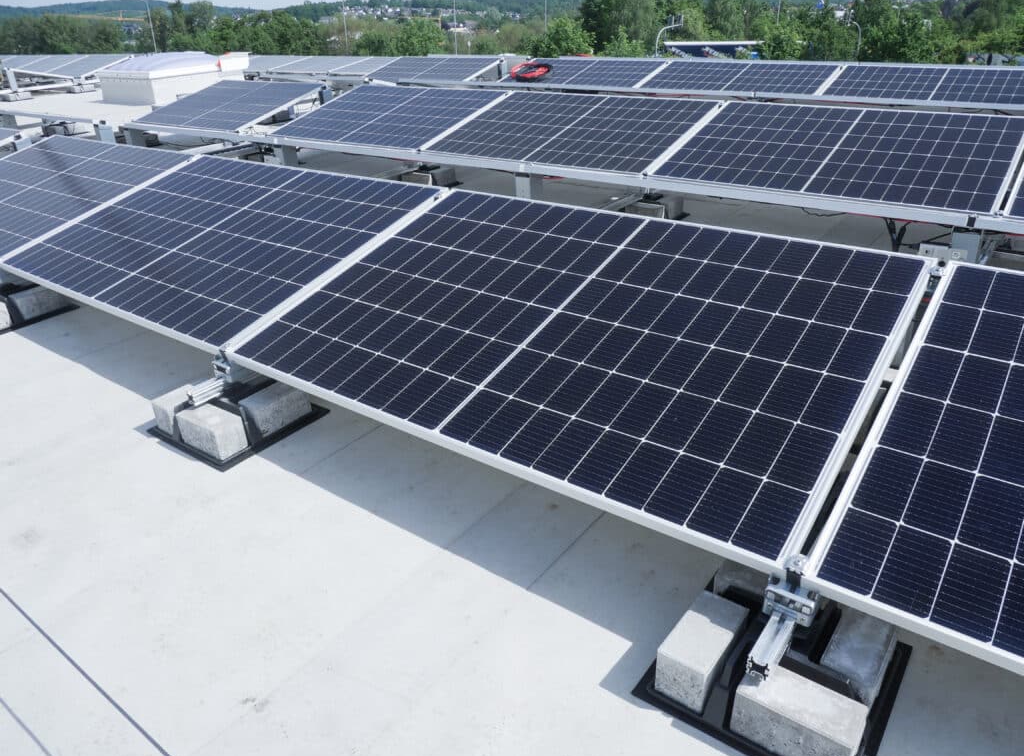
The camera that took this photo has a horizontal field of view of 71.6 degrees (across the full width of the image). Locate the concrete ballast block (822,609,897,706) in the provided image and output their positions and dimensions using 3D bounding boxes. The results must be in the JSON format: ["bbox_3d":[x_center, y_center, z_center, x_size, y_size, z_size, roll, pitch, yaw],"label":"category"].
[{"bbox_3d":[0.656,0.538,1.356,0.097,0.102,0.205,17,32,33],"label":"concrete ballast block"}]

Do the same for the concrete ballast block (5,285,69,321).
[{"bbox_3d":[-2.167,-0.344,3.249,0.098,0.098,0.197,17,30,33],"label":"concrete ballast block"}]

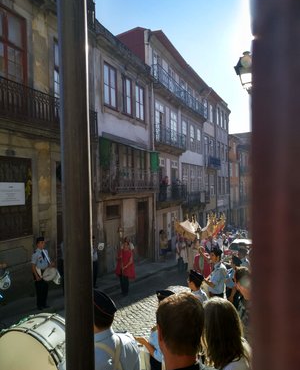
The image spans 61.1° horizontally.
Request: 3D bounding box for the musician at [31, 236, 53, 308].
[{"bbox_3d":[-2.685,2.196,6.297,0.450,1.790,0.520,-1,0,27],"label":"musician"}]

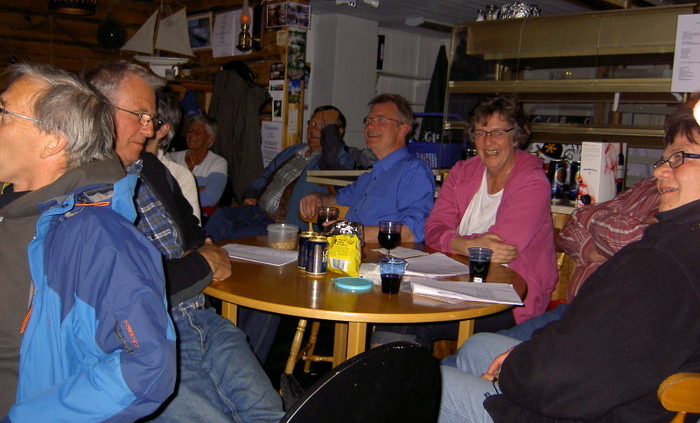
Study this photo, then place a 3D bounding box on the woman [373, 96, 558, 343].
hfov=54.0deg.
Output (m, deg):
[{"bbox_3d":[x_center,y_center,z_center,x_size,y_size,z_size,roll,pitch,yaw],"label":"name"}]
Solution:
[{"bbox_3d":[0.486,0.253,2.596,0.540,1.330,0.680,8,9,33],"label":"woman"}]

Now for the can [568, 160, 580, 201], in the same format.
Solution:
[{"bbox_3d":[1.020,-0.134,3.056,0.066,0.168,0.066,3,8,0],"label":"can"}]

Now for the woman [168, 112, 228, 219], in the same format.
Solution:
[{"bbox_3d":[-1.002,0.006,4.269,0.500,1.190,0.680,7,9,26],"label":"woman"}]

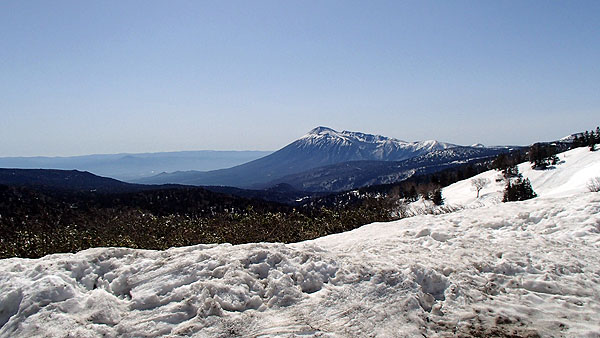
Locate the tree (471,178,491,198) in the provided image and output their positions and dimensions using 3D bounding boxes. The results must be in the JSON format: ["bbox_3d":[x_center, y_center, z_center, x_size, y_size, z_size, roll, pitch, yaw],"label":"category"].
[{"bbox_3d":[39.807,4.245,98.000,4.300,4.500,4.100,1,3,0],"label":"tree"}]

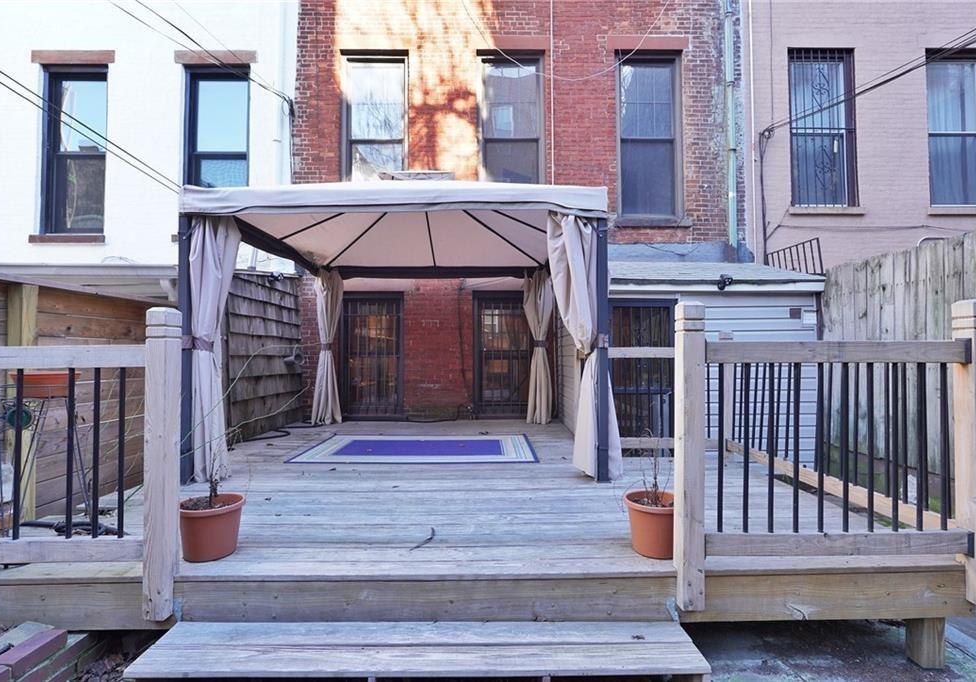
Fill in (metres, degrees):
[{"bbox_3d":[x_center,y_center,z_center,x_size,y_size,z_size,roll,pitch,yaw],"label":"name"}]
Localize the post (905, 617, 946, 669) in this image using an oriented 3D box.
[{"bbox_3d":[1.933,1.305,2.015,0.092,0.230,0.092,0,-1,-1],"label":"post"}]

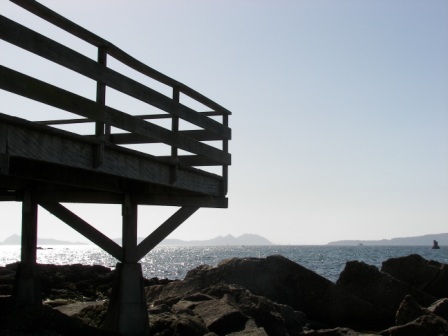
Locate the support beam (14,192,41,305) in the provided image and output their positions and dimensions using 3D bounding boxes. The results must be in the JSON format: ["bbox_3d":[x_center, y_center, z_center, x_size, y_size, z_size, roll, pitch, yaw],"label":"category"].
[{"bbox_3d":[-2.666,1.101,10.200,0.280,1.580,0.280,3,-7,-27],"label":"support beam"}]

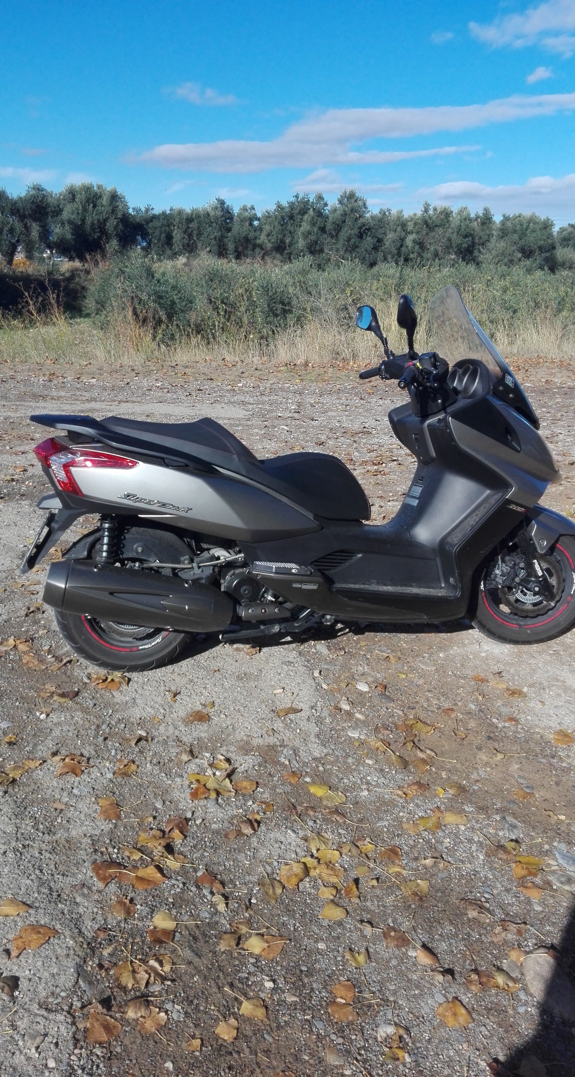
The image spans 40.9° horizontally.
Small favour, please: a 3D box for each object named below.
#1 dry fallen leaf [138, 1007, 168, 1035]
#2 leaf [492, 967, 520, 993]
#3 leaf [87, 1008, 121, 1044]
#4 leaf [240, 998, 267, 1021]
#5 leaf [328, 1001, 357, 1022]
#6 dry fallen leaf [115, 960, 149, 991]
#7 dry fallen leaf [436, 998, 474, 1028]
[{"bbox_3d":[-0.277,0.988,1.578,0.052,0.018,0.050,8,22,21],"label":"dry fallen leaf"},{"bbox_3d":[0.456,0.932,1.626,0.031,0.022,0.059,-18,27,-40],"label":"leaf"},{"bbox_3d":[-0.369,0.973,1.538,0.069,0.015,0.070,1,20,2],"label":"leaf"},{"bbox_3d":[-0.061,0.961,1.578,0.060,0.010,0.045,8,21,20],"label":"leaf"},{"bbox_3d":[0.114,0.964,1.569,0.057,0.010,0.040,3,20,8],"label":"leaf"},{"bbox_3d":[-0.329,0.921,1.623,0.041,0.022,0.074,-17,26,-38],"label":"dry fallen leaf"},{"bbox_3d":[0.334,0.961,1.555,0.058,0.015,0.061,-13,24,-33],"label":"dry fallen leaf"}]

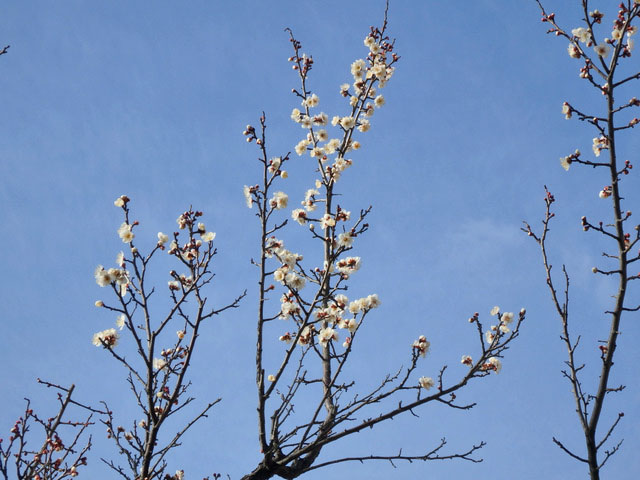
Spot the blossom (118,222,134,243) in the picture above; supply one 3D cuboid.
[{"bbox_3d":[-0.340,-0.013,3.150,0.027,0.034,0.026,2,-10,-9],"label":"blossom"}]

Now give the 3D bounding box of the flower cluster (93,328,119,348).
[{"bbox_3d":[-0.377,0.173,3.150,0.044,0.034,0.034,-6,-19,18],"label":"flower cluster"}]

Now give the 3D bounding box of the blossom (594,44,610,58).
[{"bbox_3d":[0.473,-0.315,3.000,0.026,0.023,0.018,0,-10,0],"label":"blossom"}]

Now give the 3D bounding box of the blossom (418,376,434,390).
[{"bbox_3d":[0.184,0.248,3.100,0.027,0.024,0.022,2,-10,-11],"label":"blossom"}]

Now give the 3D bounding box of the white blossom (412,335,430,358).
[{"bbox_3d":[0.178,0.187,3.150,0.031,0.041,0.032,10,-21,-29],"label":"white blossom"}]

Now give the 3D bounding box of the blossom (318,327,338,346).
[{"bbox_3d":[0.015,0.170,3.150,0.034,0.034,0.032,-1,-10,8],"label":"blossom"}]

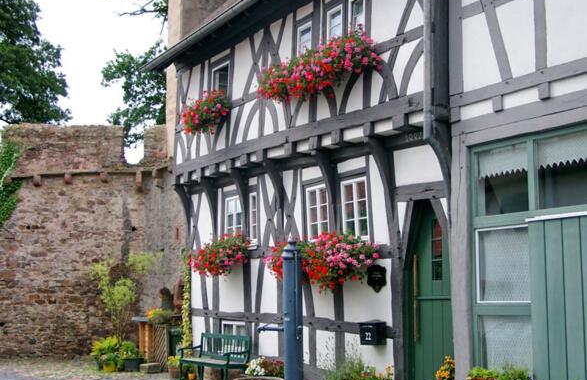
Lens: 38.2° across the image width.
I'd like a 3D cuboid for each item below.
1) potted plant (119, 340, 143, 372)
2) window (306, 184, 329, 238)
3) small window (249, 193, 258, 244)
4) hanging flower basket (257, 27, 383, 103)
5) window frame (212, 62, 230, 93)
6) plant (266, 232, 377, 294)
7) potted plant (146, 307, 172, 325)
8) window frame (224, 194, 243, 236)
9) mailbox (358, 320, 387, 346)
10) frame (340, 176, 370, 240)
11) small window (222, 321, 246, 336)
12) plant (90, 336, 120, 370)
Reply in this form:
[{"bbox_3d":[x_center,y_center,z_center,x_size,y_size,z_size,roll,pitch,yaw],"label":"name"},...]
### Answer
[{"bbox_3d":[-3.269,3.339,17.000,0.420,0.600,0.450,4,-8,-31],"label":"potted plant"},{"bbox_3d":[0.408,0.337,12.402,0.100,0.789,0.595,4,-8,-31],"label":"window"},{"bbox_3d":[-0.616,0.492,14.099,0.100,0.866,0.288,4,-8,-31],"label":"small window"},{"bbox_3d":[0.276,-1.631,11.528,0.480,0.600,2.763,4,-8,-31],"label":"hanging flower basket"},{"bbox_3d":[-1.256,-1.889,14.688,0.090,0.560,0.600,4,-8,-31],"label":"window frame"},{"bbox_3d":[0.321,1.036,11.858,0.480,0.640,2.552,4,-8,-31],"label":"plant"},{"bbox_3d":[-2.787,2.620,17.700,0.564,0.376,0.420,0,-7,0],"label":"potted plant"},{"bbox_3d":[-0.980,0.500,14.709,0.100,0.760,0.674,4,-8,-31],"label":"window frame"},{"bbox_3d":[1.021,1.854,10.954,0.170,0.300,0.360,4,-8,-31],"label":"mailbox"},{"bbox_3d":[0.884,0.286,11.611,0.100,0.858,0.608,4,-8,-31],"label":"frame"},{"bbox_3d":[-0.977,2.473,14.468,0.100,0.428,0.935,4,-8,-31],"label":"small window"},{"bbox_3d":[-3.980,3.458,17.900,0.612,0.707,0.550,0,-7,0],"label":"plant"}]

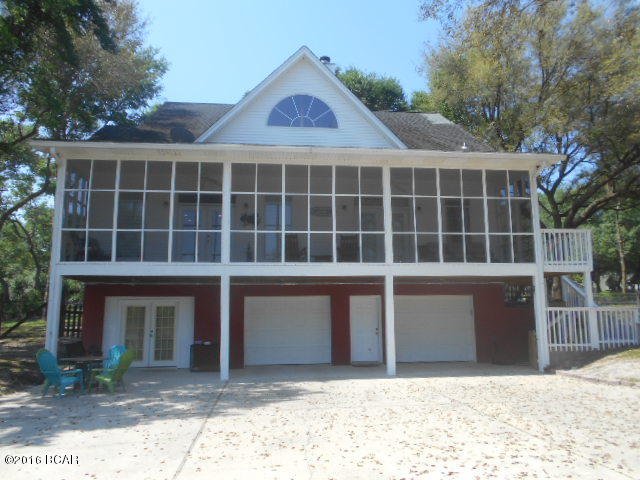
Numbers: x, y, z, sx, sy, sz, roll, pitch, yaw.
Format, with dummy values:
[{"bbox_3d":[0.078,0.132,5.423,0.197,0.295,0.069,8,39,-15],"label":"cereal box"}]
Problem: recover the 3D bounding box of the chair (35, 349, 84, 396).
[{"bbox_3d":[-5.679,2.879,10.517,0.740,0.980,0.800,-4,-8,23],"label":"chair"}]

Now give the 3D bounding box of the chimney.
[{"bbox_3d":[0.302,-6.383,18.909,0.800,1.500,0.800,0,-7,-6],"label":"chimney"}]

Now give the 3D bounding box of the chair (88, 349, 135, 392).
[{"bbox_3d":[-4.654,2.928,10.881,0.800,0.960,0.740,-1,-7,6],"label":"chair"}]

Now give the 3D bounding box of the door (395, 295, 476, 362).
[{"bbox_3d":[3.752,2.896,15.738,2.720,2.130,0.090,0,-7,-6],"label":"door"}]

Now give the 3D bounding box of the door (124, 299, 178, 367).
[{"bbox_3d":[-5.198,2.871,14.722,1.740,2.060,0.100,0,-7,-6],"label":"door"}]

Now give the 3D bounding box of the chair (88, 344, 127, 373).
[{"bbox_3d":[-5.180,3.058,11.789,0.740,0.940,0.800,-3,-8,20],"label":"chair"}]

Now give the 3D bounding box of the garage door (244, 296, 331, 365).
[{"bbox_3d":[-0.991,2.863,15.202,2.743,2.134,0.090,0,-7,-6],"label":"garage door"}]

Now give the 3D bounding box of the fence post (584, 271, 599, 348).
[{"bbox_3d":[7.764,2.010,13.803,0.190,2.150,0.190,0,-7,-6],"label":"fence post"}]

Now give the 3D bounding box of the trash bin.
[{"bbox_3d":[-3.265,3.406,14.062,0.850,0.800,0.600,0,-7,-6],"label":"trash bin"}]

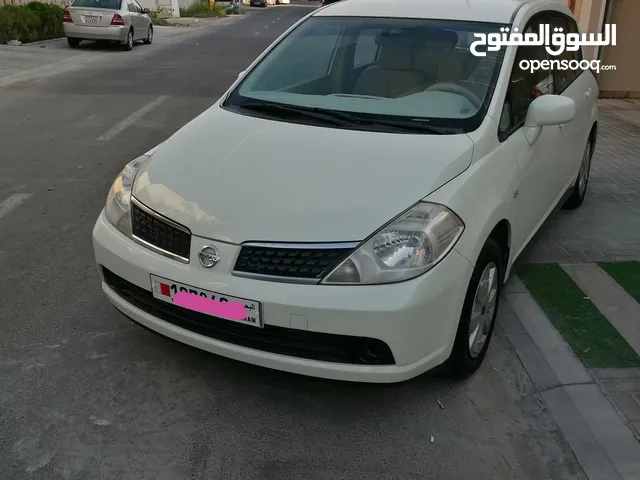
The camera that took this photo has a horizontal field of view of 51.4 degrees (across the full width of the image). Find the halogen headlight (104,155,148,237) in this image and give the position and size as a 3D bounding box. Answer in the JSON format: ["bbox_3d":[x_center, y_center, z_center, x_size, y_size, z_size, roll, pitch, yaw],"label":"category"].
[{"bbox_3d":[-0.793,-0.218,2.940,0.345,0.250,0.485,11,23,27],"label":"halogen headlight"}]

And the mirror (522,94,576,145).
[{"bbox_3d":[1.066,-0.549,3.057,0.215,0.235,0.160,11,23,27],"label":"mirror"}]

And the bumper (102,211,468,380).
[{"bbox_3d":[-0.284,0.165,2.719,1.660,0.490,0.565,11,23,27],"label":"bumper"}]

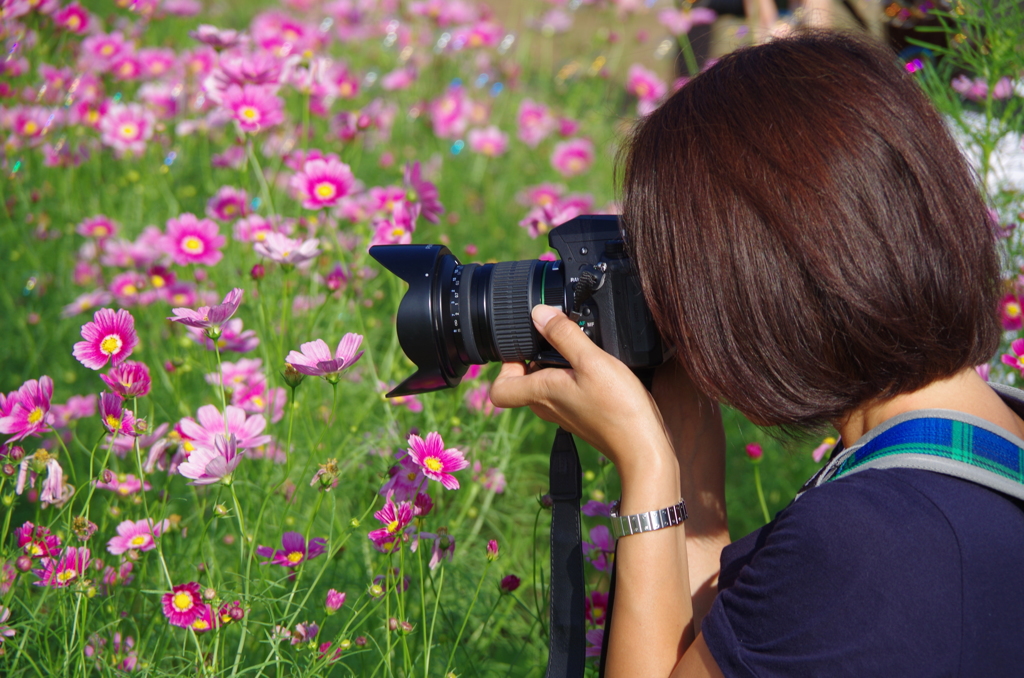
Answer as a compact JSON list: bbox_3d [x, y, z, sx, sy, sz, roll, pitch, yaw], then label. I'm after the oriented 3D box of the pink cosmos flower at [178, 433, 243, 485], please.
[{"bbox_3d":[-0.198,0.078,3.760,0.042,0.031,0.040,-15,6,23],"label":"pink cosmos flower"}]

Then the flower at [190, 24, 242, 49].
[{"bbox_3d":[-0.309,-0.317,6.000,0.050,0.019,0.050,0,10,0],"label":"flower"}]

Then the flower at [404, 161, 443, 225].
[{"bbox_3d":[-0.064,-0.108,4.220,0.017,0.047,0.044,-7,13,-34],"label":"flower"}]

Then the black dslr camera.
[{"bbox_3d":[0.011,-0.024,3.780,0.202,0.107,0.130,-6,5,10],"label":"black dslr camera"}]

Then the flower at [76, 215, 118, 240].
[{"bbox_3d":[-0.398,-0.107,5.500,0.039,0.014,0.038,0,37,0],"label":"flower"}]

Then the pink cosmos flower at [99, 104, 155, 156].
[{"bbox_3d":[-0.387,-0.209,5.750,0.053,0.052,0.017,0,-14,0],"label":"pink cosmos flower"}]

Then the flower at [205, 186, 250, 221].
[{"bbox_3d":[-0.212,-0.101,4.280,0.036,0.034,0.017,-2,-25,-8],"label":"flower"}]

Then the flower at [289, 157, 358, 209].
[{"bbox_3d":[-0.174,-0.143,5.300,0.058,0.055,0.018,1,-30,6],"label":"flower"}]

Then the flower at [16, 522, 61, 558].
[{"bbox_3d":[-0.326,0.139,3.950,0.031,0.015,0.028,-1,53,-4],"label":"flower"}]

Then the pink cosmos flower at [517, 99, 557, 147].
[{"bbox_3d":[0.027,-0.238,6.300,0.041,0.048,0.018,3,-11,15],"label":"pink cosmos flower"}]

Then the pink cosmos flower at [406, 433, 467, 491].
[{"bbox_3d":[-0.049,0.080,3.740,0.041,0.039,0.015,-2,-17,-8],"label":"pink cosmos flower"}]

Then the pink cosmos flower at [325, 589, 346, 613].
[{"bbox_3d":[-0.123,0.182,4.000,0.014,0.018,0.014,12,9,0],"label":"pink cosmos flower"}]

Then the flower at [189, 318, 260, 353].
[{"bbox_3d":[-0.218,-0.003,4.350,0.055,0.018,0.052,-3,34,-14],"label":"flower"}]

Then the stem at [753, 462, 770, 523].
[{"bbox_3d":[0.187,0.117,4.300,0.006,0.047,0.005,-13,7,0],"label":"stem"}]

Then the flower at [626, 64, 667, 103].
[{"bbox_3d":[0.145,-0.276,6.200,0.041,0.041,0.020,-3,-23,-20],"label":"flower"}]

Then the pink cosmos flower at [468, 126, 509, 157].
[{"bbox_3d":[-0.025,-0.214,6.200,0.041,0.018,0.038,0,41,0],"label":"pink cosmos flower"}]

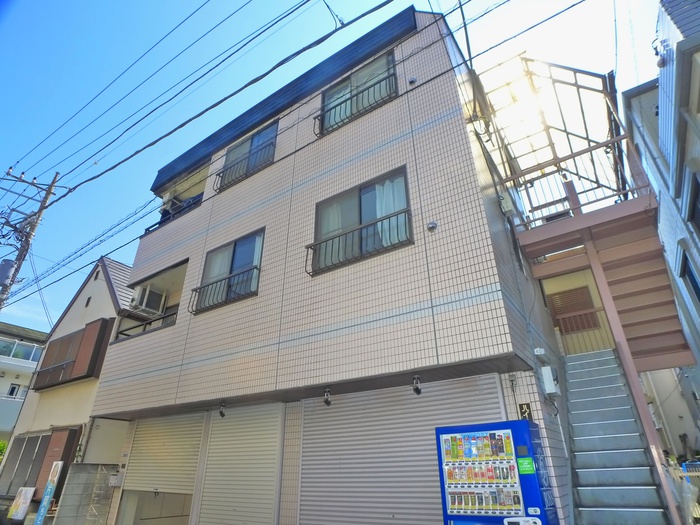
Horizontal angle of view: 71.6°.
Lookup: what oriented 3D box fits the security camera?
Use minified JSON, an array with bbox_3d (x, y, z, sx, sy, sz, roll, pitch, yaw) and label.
[{"bbox_3d":[0.795,1.438,5.719,0.120,0.230,0.150,-5,-29,10],"label":"security camera"}]

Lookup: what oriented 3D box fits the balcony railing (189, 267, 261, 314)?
[{"bbox_3d":[-2.164,0.518,8.215,1.630,0.460,0.200,-19,-34,31],"label":"balcony railing"}]

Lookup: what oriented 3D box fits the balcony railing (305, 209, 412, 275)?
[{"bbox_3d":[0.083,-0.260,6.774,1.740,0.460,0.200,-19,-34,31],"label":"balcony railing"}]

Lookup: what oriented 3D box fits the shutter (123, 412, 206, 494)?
[{"bbox_3d":[-3.269,3.323,8.471,2.040,1.260,0.080,-19,-34,31],"label":"shutter"}]

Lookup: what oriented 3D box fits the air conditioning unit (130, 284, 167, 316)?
[{"bbox_3d":[-4.207,0.793,10.133,0.280,0.500,0.700,-19,-34,31],"label":"air conditioning unit"}]

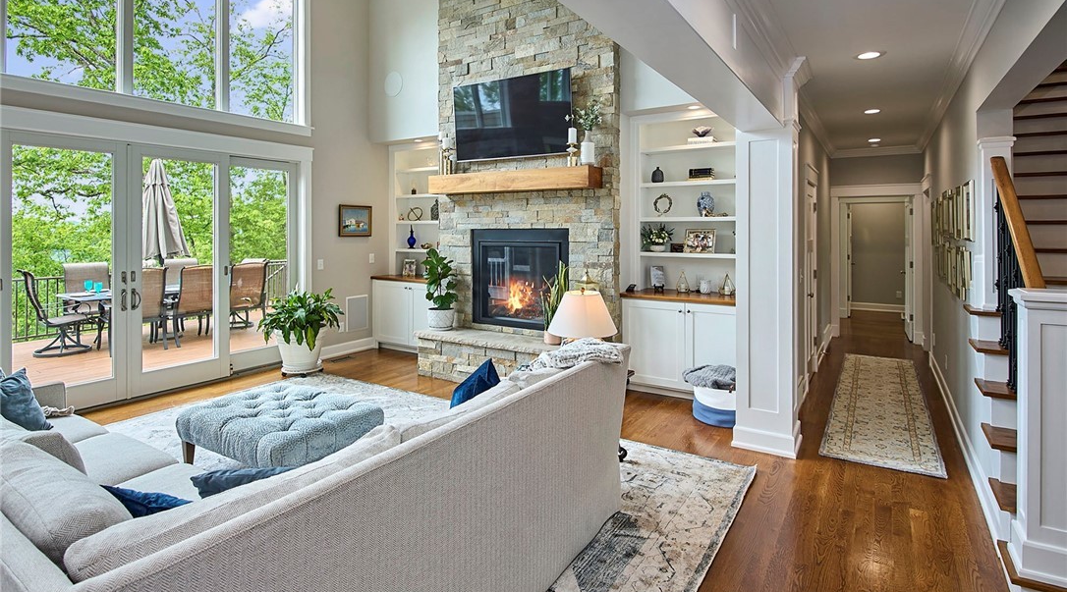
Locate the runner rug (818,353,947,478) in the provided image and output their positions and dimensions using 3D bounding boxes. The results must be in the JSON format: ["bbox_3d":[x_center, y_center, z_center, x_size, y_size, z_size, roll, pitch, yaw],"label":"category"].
[{"bbox_3d":[3.314,0.968,4.833,0.707,0.020,3.495,4,7,34],"label":"runner rug"}]

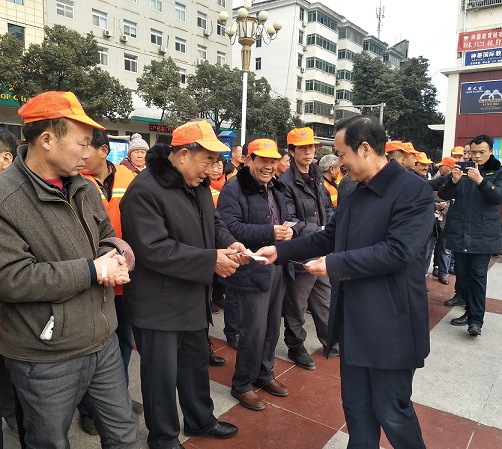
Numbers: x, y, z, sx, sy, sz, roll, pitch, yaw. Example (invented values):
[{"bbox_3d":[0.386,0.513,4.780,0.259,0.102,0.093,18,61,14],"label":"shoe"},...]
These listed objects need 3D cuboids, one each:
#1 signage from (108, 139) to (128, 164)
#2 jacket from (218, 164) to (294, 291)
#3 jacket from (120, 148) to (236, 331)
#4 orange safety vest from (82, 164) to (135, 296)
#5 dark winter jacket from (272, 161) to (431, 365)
[{"bbox_3d":[-2.545,-1.022,8.500,0.650,1.300,0.080,1,6,-5],"label":"signage"},{"bbox_3d":[0.015,0.024,2.720,0.490,0.730,0.380,-2,7,-30],"label":"jacket"},{"bbox_3d":[-0.355,0.058,2.170,0.480,0.820,0.500,5,7,26],"label":"jacket"},{"bbox_3d":[-0.754,0.032,2.360,0.460,0.680,0.280,-1,7,-21],"label":"orange safety vest"},{"bbox_3d":[0.423,0.138,1.820,0.580,0.790,0.500,0,7,-17],"label":"dark winter jacket"}]

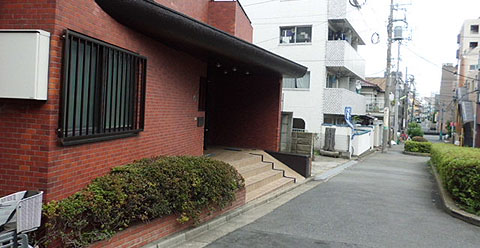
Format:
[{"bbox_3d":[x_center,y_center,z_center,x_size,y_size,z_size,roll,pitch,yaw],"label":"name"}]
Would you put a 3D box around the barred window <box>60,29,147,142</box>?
[{"bbox_3d":[-1.598,-0.390,4.471,0.140,1.140,1.750,3,3,11],"label":"barred window"}]

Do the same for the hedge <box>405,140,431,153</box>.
[{"bbox_3d":[12.250,1.651,24.460,1.900,0.650,2.000,4,3,27],"label":"hedge"}]

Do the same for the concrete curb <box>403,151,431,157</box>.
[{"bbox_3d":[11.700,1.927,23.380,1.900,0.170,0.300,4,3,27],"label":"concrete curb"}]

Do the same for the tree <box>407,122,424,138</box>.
[{"bbox_3d":[19.960,0.796,41.000,1.950,2.000,1.950,4,3,26],"label":"tree"}]

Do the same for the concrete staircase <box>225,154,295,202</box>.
[{"bbox_3d":[0.290,1.225,8.330,1.100,0.640,2.900,4,3,27],"label":"concrete staircase"}]

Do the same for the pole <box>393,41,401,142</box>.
[{"bbox_3d":[17.847,-3.605,40.800,0.340,11.500,0.340,3,2,27],"label":"pole"}]

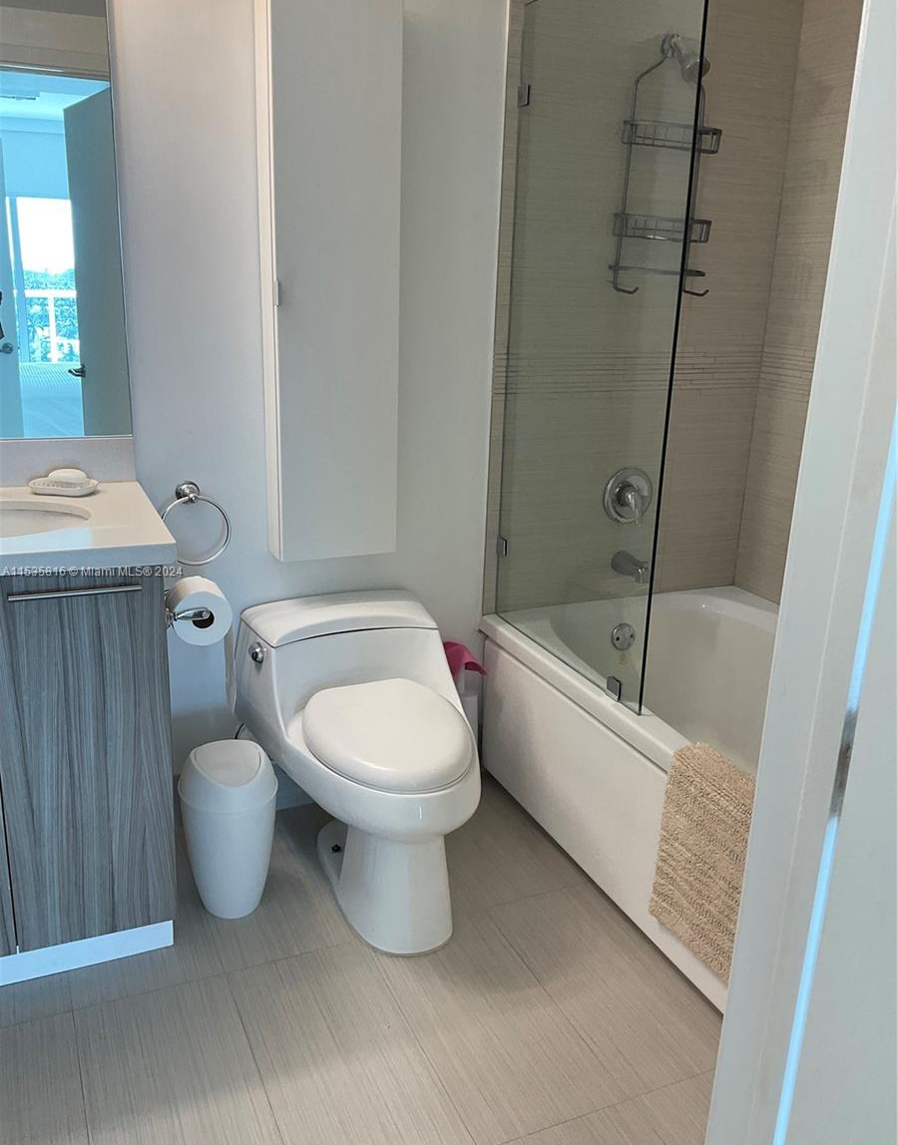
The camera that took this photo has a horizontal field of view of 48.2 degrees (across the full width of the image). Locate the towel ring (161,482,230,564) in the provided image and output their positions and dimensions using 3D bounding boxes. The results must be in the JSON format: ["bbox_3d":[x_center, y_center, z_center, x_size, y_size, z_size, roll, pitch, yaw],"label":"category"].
[{"bbox_3d":[-0.607,-0.117,2.402,0.166,0.197,0.075,-6,18,-23],"label":"towel ring"}]

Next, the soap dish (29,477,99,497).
[{"bbox_3d":[-0.844,-0.186,2.207,0.148,0.028,0.108,-2,17,-14],"label":"soap dish"}]

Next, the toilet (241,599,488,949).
[{"bbox_3d":[-0.172,0.444,2.398,0.520,0.605,0.710,-6,18,-23],"label":"toilet"}]

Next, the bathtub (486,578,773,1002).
[{"bbox_3d":[0.806,0.526,2.423,0.905,0.490,1.530,-6,18,-23],"label":"bathtub"}]

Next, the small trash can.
[{"bbox_3d":[-0.498,0.575,2.284,0.220,0.400,0.220,2,17,0],"label":"small trash can"}]

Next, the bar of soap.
[{"bbox_3d":[-0.838,-0.212,2.204,0.085,0.031,0.056,-2,17,-14],"label":"bar of soap"}]

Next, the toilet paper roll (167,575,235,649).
[{"bbox_3d":[-0.505,0.079,2.018,0.117,0.117,0.105,-6,18,-23],"label":"toilet paper roll"}]

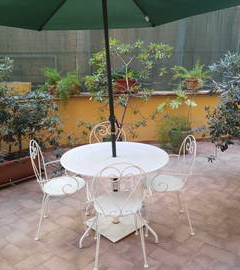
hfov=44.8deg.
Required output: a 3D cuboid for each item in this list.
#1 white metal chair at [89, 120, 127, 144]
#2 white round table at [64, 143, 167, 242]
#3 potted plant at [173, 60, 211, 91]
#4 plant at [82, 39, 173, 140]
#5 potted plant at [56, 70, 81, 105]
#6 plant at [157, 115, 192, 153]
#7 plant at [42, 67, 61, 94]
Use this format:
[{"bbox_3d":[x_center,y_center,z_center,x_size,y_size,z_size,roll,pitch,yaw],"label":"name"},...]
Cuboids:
[{"bbox_3d":[-0.107,0.342,3.247,0.510,0.890,0.540,-2,14,-3],"label":"white metal chair"},{"bbox_3d":[-0.041,0.546,2.771,0.985,0.730,0.985,-1,14,0],"label":"white round table"},{"bbox_3d":[1.387,-1.151,5.649,0.738,0.572,0.550,-1,14,0],"label":"potted plant"},{"bbox_3d":[0.112,-0.603,4.853,1.521,1.912,1.200,-1,14,0],"label":"plant"},{"bbox_3d":[-0.962,-0.893,5.444,0.448,0.610,0.450,-1,14,0],"label":"potted plant"},{"bbox_3d":[0.933,-0.032,5.077,0.594,0.660,0.500,-1,14,0],"label":"plant"},{"bbox_3d":[-1.273,-1.001,5.414,0.334,0.531,0.380,-1,14,0],"label":"plant"}]

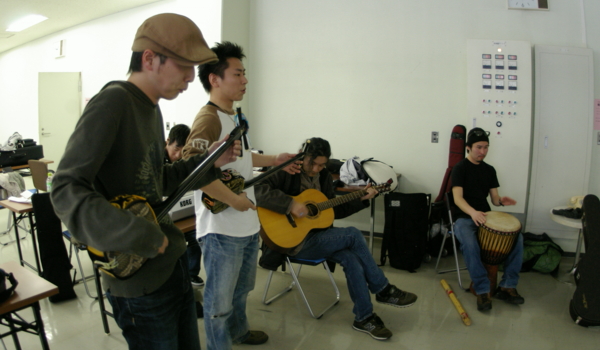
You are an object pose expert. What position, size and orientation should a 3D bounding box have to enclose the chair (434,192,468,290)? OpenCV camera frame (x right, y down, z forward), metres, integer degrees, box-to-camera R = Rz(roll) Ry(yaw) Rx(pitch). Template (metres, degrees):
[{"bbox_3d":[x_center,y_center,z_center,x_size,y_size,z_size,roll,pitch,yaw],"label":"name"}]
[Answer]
[{"bbox_3d":[1.424,0.518,3.400,0.460,0.760,0.480,-2,8,-16],"label":"chair"}]

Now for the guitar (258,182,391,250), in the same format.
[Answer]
[{"bbox_3d":[0.220,0.216,2.931,1.020,0.385,0.115,-19,-10,-22],"label":"guitar"}]

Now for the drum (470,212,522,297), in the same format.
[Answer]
[{"bbox_3d":[1.414,0.591,3.060,0.340,0.600,0.340,-8,20,-37],"label":"drum"}]

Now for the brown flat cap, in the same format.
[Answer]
[{"bbox_3d":[-0.428,-0.458,1.420,0.275,0.140,0.195,9,9,7],"label":"brown flat cap"}]

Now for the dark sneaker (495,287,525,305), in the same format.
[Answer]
[{"bbox_3d":[1.525,0.877,3.044,0.105,0.110,0.280,-7,11,-38],"label":"dark sneaker"}]

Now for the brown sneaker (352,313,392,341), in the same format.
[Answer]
[{"bbox_3d":[0.455,0.946,2.619,0.105,0.110,0.285,-9,12,-44],"label":"brown sneaker"}]

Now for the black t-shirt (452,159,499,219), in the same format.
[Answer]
[{"bbox_3d":[1.401,0.117,3.365,0.430,0.520,0.260,-3,9,-17],"label":"black t-shirt"}]

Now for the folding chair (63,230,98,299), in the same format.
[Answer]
[{"bbox_3d":[-1.577,0.512,3.361,0.480,0.770,0.450,6,11,37],"label":"folding chair"}]

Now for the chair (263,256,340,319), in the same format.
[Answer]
[{"bbox_3d":[0.039,0.554,2.980,0.480,0.760,0.460,4,9,28],"label":"chair"}]

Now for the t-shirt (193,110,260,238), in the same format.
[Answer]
[{"bbox_3d":[-0.397,-0.003,2.220,0.270,0.660,0.450,5,9,30],"label":"t-shirt"}]

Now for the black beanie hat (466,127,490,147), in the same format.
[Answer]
[{"bbox_3d":[1.388,-0.292,3.240,0.180,0.165,0.215,-3,9,-20],"label":"black beanie hat"}]

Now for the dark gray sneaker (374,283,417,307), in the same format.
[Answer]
[{"bbox_3d":[0.621,0.775,2.680,0.285,0.120,0.110,6,10,34],"label":"dark gray sneaker"}]

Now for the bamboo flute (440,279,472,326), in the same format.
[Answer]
[{"bbox_3d":[1.125,0.907,3.023,0.050,0.050,0.720,0,9,5],"label":"bamboo flute"}]

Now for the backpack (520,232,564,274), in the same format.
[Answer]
[{"bbox_3d":[2.083,0.697,3.700,0.500,0.330,0.320,3,9,21],"label":"backpack"}]

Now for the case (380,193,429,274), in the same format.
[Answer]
[{"bbox_3d":[0.941,0.508,3.680,0.400,0.700,0.260,1,8,9],"label":"case"}]

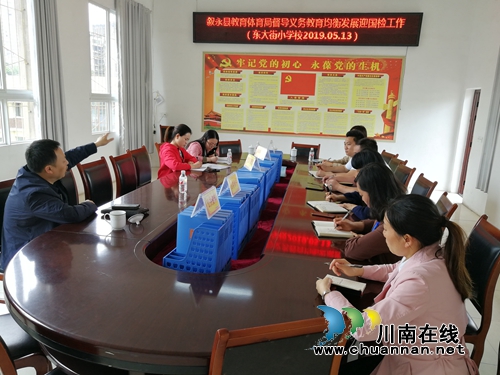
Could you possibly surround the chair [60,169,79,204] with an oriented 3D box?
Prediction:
[{"bbox_3d":[-1.288,0.343,3.054,0.550,0.927,0.440,5,13,9],"label":"chair"}]

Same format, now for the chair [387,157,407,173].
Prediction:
[{"bbox_3d":[1.480,0.115,4.606,0.550,0.927,0.440,3,13,4],"label":"chair"}]

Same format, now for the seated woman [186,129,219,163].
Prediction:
[{"bbox_3d":[-0.712,-0.161,5.018,0.700,1.180,0.500,9,14,29],"label":"seated woman"}]

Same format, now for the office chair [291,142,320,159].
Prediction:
[{"bbox_3d":[0.803,-0.177,5.904,0.480,0.960,0.560,6,13,17],"label":"office chair"}]

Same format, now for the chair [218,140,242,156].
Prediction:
[{"bbox_3d":[-0.260,-0.211,5.738,0.440,0.927,0.550,-3,14,-24],"label":"chair"}]

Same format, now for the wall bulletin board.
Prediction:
[{"bbox_3d":[0.921,-1.757,7.537,3.812,1.550,0.040,5,13,9],"label":"wall bulletin board"}]

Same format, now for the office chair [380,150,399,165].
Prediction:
[{"bbox_3d":[1.584,-0.005,5.277,0.560,0.960,0.480,2,12,-1],"label":"office chair"}]

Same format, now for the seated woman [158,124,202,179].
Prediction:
[{"bbox_3d":[-0.707,-0.107,4.466,0.720,1.240,0.500,5,13,9],"label":"seated woman"}]

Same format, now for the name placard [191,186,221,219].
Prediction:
[{"bbox_3d":[-0.206,0.069,1.915,0.086,0.116,0.200,5,13,12],"label":"name placard"}]

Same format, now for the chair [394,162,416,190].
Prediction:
[{"bbox_3d":[1.359,0.218,4.120,0.550,0.927,0.440,3,13,2],"label":"chair"}]

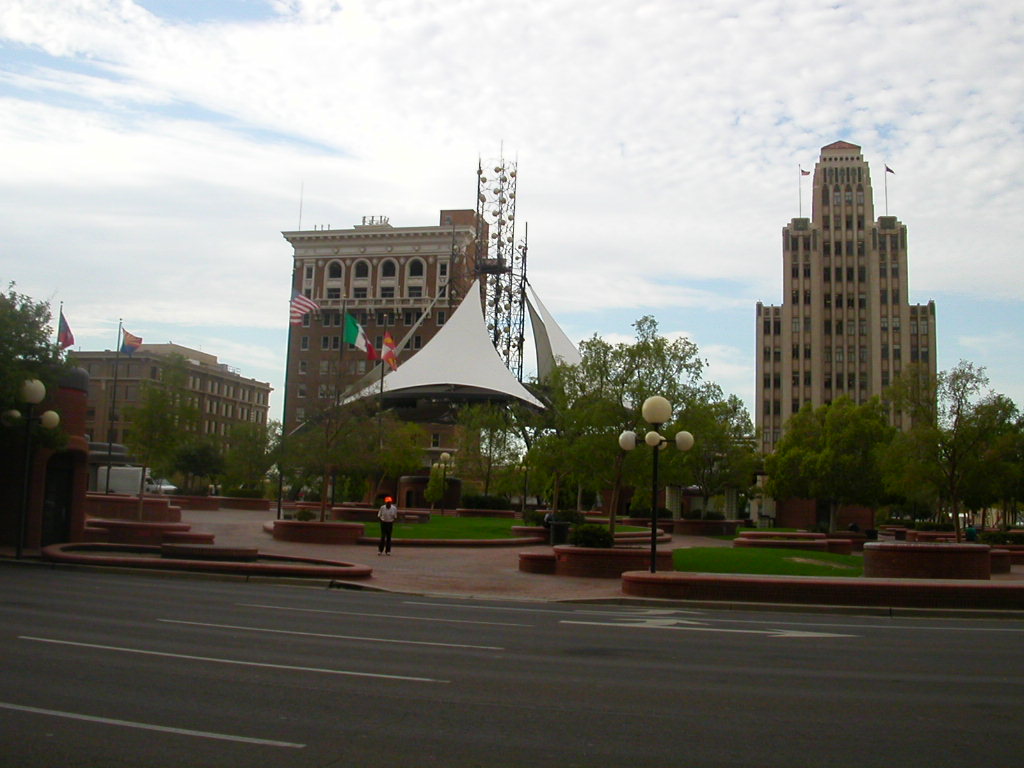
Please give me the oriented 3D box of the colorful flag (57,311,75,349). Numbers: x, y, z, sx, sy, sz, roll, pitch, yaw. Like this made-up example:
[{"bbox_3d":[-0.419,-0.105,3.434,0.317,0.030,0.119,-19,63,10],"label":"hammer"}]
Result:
[{"bbox_3d":[-24.803,-3.000,60.800,1.050,2.050,0.400,5,-7,-22],"label":"colorful flag"}]

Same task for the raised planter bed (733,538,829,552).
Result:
[{"bbox_3d":[11.236,6.737,45.800,4.000,0.480,2.000,0,-7,15],"label":"raised planter bed"}]

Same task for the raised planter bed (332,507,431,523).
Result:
[{"bbox_3d":[-6.260,6.284,52.500,4.400,0.700,2.200,0,-7,15],"label":"raised planter bed"}]

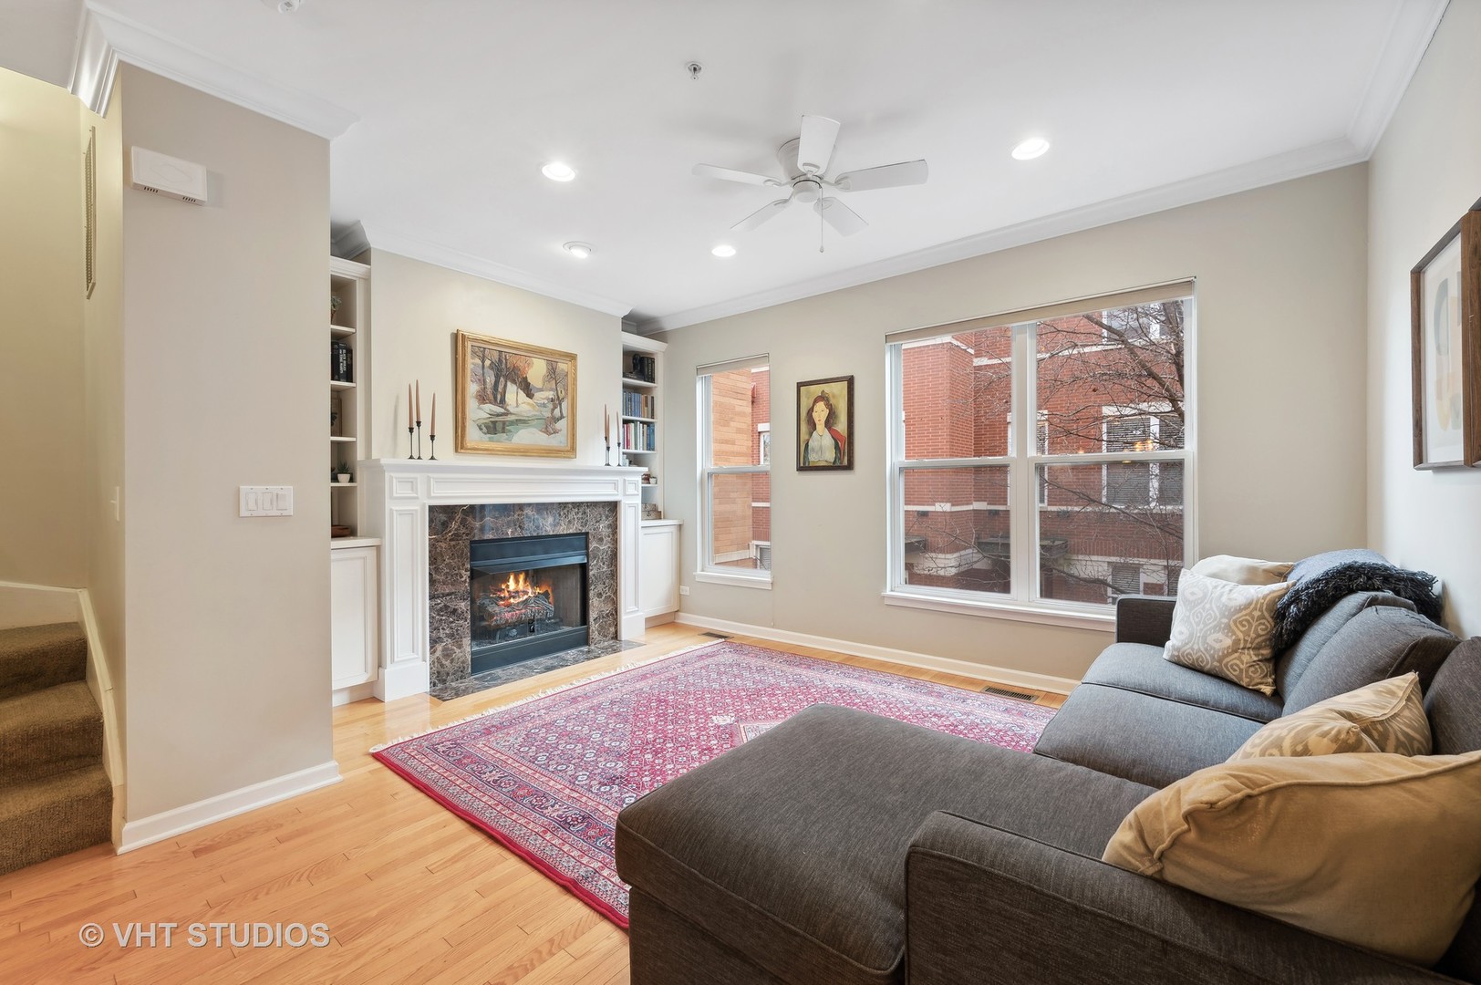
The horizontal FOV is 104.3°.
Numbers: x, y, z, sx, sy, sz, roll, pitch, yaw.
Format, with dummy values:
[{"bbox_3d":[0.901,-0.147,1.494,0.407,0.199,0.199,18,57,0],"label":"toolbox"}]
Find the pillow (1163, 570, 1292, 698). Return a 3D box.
[{"bbox_3d":[1.939,0.534,2.318,0.160,0.420,0.430,13,-2,-9],"label":"pillow"}]

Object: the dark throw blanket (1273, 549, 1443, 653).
[{"bbox_3d":[2.137,0.382,2.044,0.380,0.340,0.580,0,0,39],"label":"dark throw blanket"}]

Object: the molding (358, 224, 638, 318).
[{"bbox_3d":[-1.563,-1.511,4.109,0.079,0.101,2.043,0,0,38],"label":"molding"}]

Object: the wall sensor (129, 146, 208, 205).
[{"bbox_3d":[-1.977,-1.091,1.994,0.055,0.121,0.176,0,0,38],"label":"wall sensor"}]

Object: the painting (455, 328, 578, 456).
[{"bbox_3d":[-1.596,-0.678,4.211,0.050,0.825,0.945,0,0,39],"label":"painting"}]

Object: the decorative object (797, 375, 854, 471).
[{"bbox_3d":[0.628,-0.499,4.270,0.477,0.681,0.032,0,0,38],"label":"decorative object"}]

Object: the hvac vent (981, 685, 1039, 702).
[{"bbox_3d":[1.552,1.159,3.317,0.289,0.009,0.129,0,0,38],"label":"hvac vent"}]

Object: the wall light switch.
[{"bbox_3d":[-1.824,0.034,2.220,0.010,0.115,0.161,0,0,38],"label":"wall light switch"}]

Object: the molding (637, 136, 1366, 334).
[{"bbox_3d":[0.906,-1.582,4.133,4.960,0.112,0.094,0,0,38],"label":"molding"}]

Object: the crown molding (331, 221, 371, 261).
[{"bbox_3d":[-2.340,-1.497,3.471,0.530,0.100,0.095,0,0,39],"label":"crown molding"}]

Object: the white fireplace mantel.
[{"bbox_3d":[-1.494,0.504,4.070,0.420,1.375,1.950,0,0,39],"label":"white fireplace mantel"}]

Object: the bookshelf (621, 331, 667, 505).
[{"bbox_3d":[-0.996,-0.547,5.223,0.416,1.618,0.548,0,0,38],"label":"bookshelf"}]

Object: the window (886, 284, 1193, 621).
[{"bbox_3d":[1.749,-0.192,3.584,1.720,1.865,0.140,0,0,38],"label":"window"}]

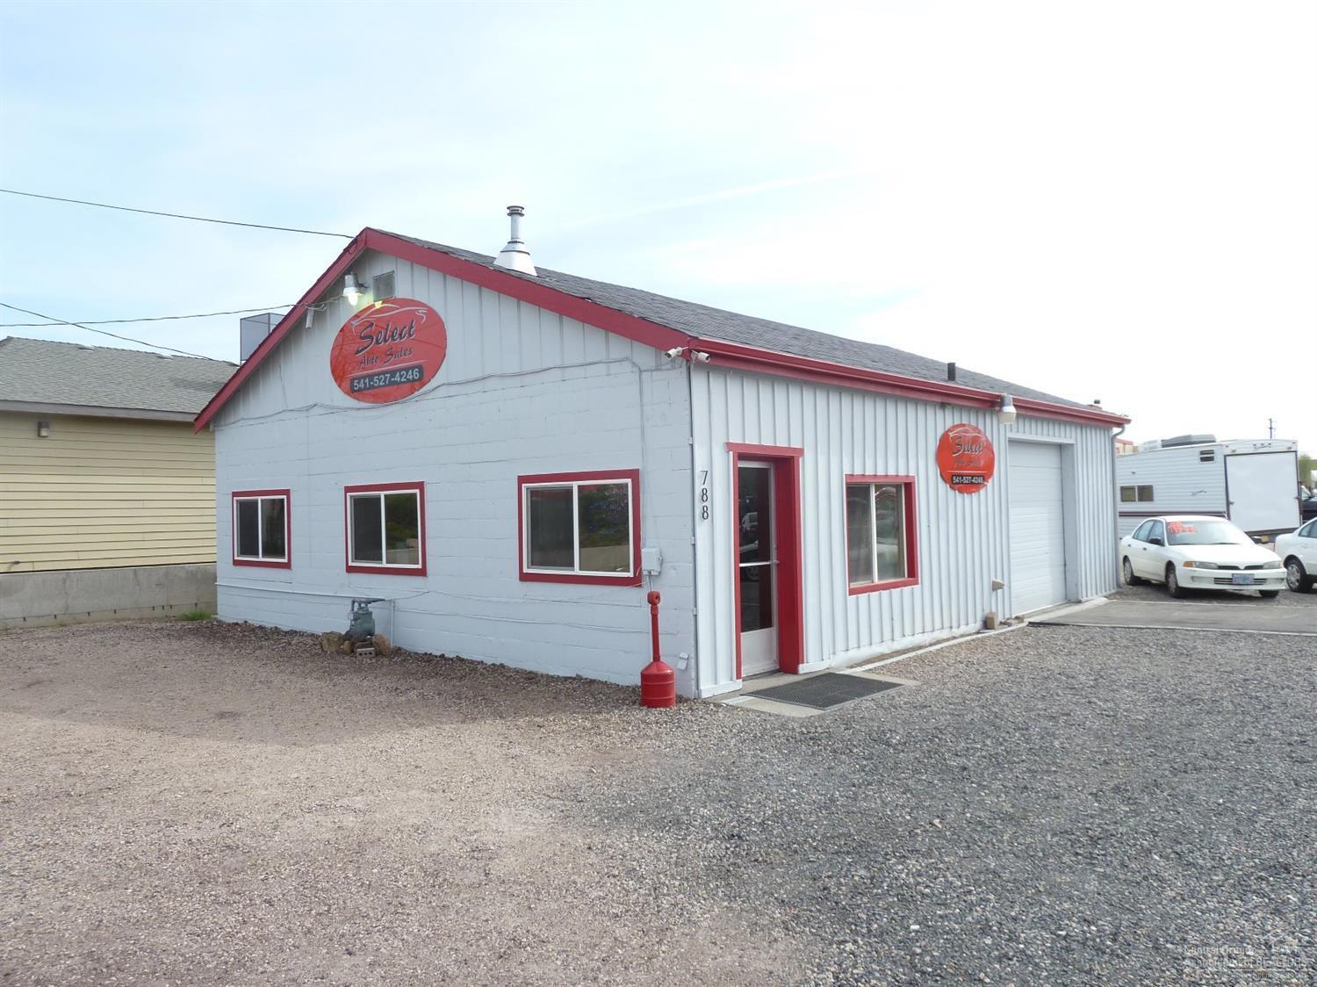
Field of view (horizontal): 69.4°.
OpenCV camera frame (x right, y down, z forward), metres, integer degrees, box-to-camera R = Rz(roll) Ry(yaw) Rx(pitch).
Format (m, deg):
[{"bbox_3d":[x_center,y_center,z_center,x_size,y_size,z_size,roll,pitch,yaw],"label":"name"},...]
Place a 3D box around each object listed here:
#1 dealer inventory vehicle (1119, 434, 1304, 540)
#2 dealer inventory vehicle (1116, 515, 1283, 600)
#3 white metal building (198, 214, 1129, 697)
[{"bbox_3d":[15.300,0.080,29.000,2.440,3.250,7.200,-1,-1,-16],"label":"dealer inventory vehicle"},{"bbox_3d":[10.000,1.120,17.720,1.700,1.370,4.400,-1,-1,11],"label":"dealer inventory vehicle"},{"bbox_3d":[0.683,-0.682,15.726,9.950,5.100,12.160,-2,-1,42],"label":"white metal building"}]

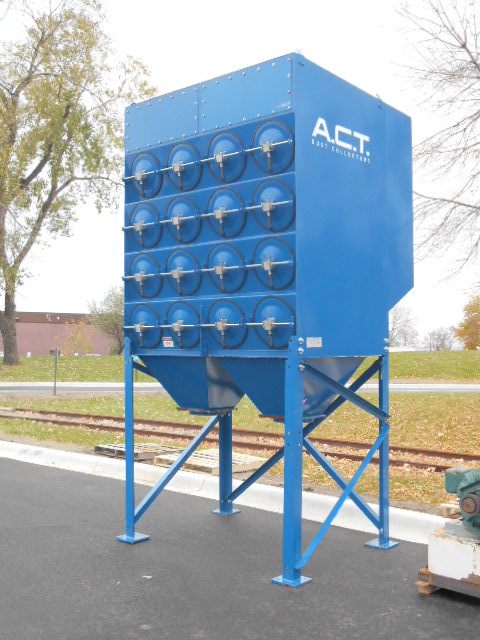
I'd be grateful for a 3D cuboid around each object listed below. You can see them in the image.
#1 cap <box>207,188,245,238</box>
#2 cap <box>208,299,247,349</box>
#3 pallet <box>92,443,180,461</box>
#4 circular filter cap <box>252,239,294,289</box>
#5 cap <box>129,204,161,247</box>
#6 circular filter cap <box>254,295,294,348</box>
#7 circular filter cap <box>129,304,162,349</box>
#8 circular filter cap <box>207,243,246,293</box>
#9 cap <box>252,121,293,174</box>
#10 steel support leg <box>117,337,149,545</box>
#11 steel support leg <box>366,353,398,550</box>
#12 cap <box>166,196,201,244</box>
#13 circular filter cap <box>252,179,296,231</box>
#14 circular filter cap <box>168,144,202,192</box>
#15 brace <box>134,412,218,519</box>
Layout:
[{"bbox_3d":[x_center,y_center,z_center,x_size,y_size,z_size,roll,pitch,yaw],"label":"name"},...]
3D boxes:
[{"bbox_3d":[-0.140,-0.897,6.357,0.432,0.432,0.100,-2,-3,41],"label":"cap"},{"bbox_3d":[-0.139,0.040,6.326,0.432,0.432,0.100,-2,-3,41],"label":"cap"},{"bbox_3d":[-1.421,1.903,11.011,1.000,0.120,0.980,-2,-3,43],"label":"pallet"},{"bbox_3d":[0.233,-0.413,5.607,0.399,0.399,0.090,-2,-2,40],"label":"circular filter cap"},{"bbox_3d":[-0.823,-0.808,6.506,0.399,0.399,0.090,-2,-2,40],"label":"cap"},{"bbox_3d":[0.235,0.018,5.593,0.399,0.399,0.090,-2,-2,40],"label":"circular filter cap"},{"bbox_3d":[-0.821,0.055,6.478,0.399,0.399,0.090,-2,-2,40],"label":"circular filter cap"},{"bbox_3d":[-0.139,-0.428,6.342,0.432,0.432,0.100,-2,-3,41],"label":"circular filter cap"},{"bbox_3d":[0.239,-1.377,6.048,0.432,0.432,0.100,-2,-3,41],"label":"cap"},{"bbox_3d":[-0.936,1.030,6.652,0.195,1.754,0.195,-2,-2,40],"label":"steel support leg"},{"bbox_3d":[1.284,1.134,6.883,0.215,1.800,0.215,-2,-3,41],"label":"steel support leg"},{"bbox_3d":[-0.474,-0.818,6.211,0.399,0.399,0.090,-2,-2,40],"label":"cap"},{"bbox_3d":[0.233,-0.850,5.621,0.399,0.399,0.090,-2,-2,40],"label":"circular filter cap"},{"bbox_3d":[-0.519,-1.354,6.699,0.432,0.432,0.100,-2,-3,41],"label":"circular filter cap"},{"bbox_3d":[-0.572,1.356,7.095,0.060,0.060,1.454,-2,35,40],"label":"brace"}]

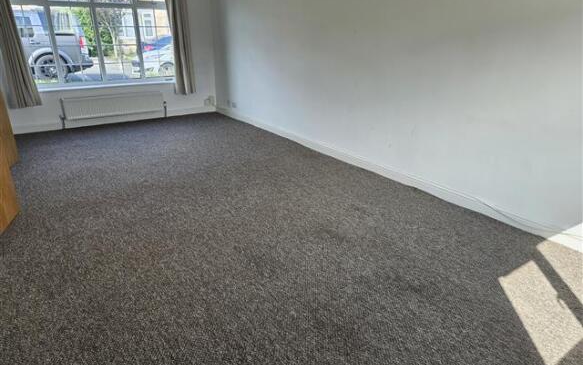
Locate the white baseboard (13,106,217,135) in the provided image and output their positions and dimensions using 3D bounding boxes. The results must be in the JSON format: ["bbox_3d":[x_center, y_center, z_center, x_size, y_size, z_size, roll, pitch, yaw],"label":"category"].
[{"bbox_3d":[-2.677,-1.020,6.212,3.157,0.120,0.025,-13,25,-32],"label":"white baseboard"}]

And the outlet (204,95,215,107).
[{"bbox_3d":[-1.465,-1.451,6.914,0.163,0.145,0.045,-13,25,-32],"label":"outlet"}]

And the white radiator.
[{"bbox_3d":[-2.716,-1.196,6.047,1.474,0.305,0.100,-13,25,-32],"label":"white radiator"}]

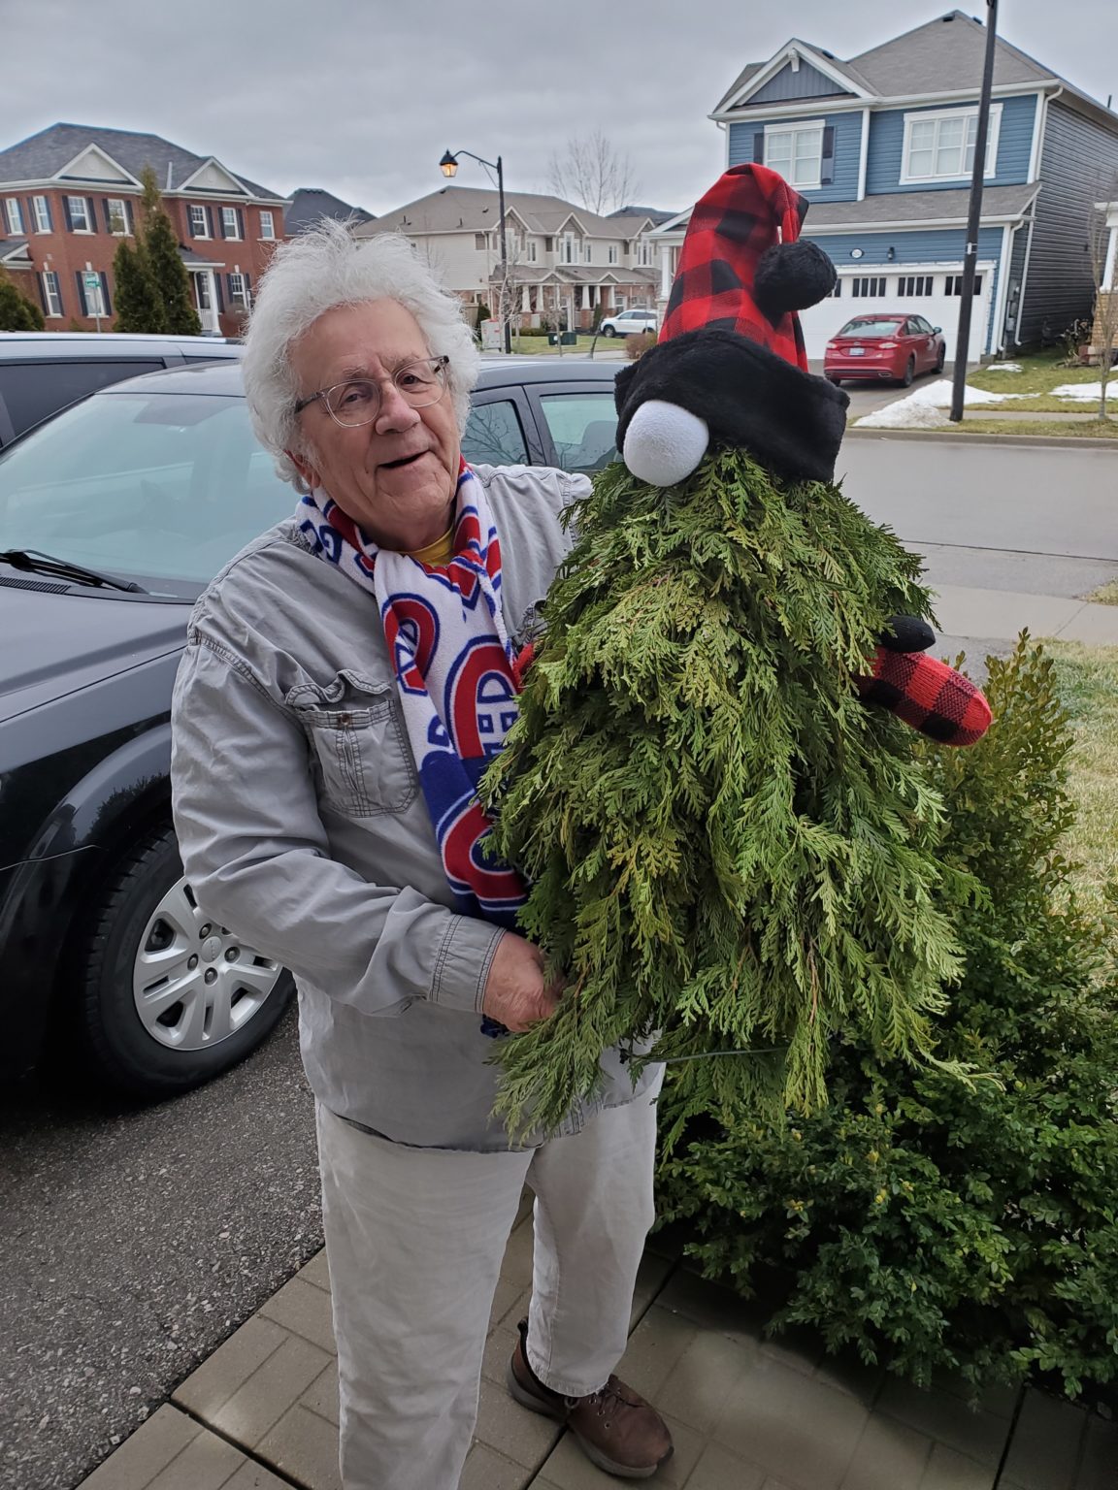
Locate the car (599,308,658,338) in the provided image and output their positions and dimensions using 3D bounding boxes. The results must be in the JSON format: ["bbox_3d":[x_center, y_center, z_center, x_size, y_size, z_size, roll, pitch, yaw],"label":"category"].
[{"bbox_3d":[4.900,-26.300,69.900,4.750,1.700,1.920,12,26,30],"label":"car"}]

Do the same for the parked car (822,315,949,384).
[{"bbox_3d":[8.013,-9.626,27.149,1.880,1.480,4.870,12,28,30],"label":"parked car"}]

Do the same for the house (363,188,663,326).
[{"bbox_3d":[-2.541,-31.304,72.931,12.000,8.300,21.500,12,26,30],"label":"house"}]

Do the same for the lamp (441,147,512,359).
[{"bbox_3d":[-3.401,-21.322,48.703,2.600,8.200,0.700,-7,23,-14],"label":"lamp"}]

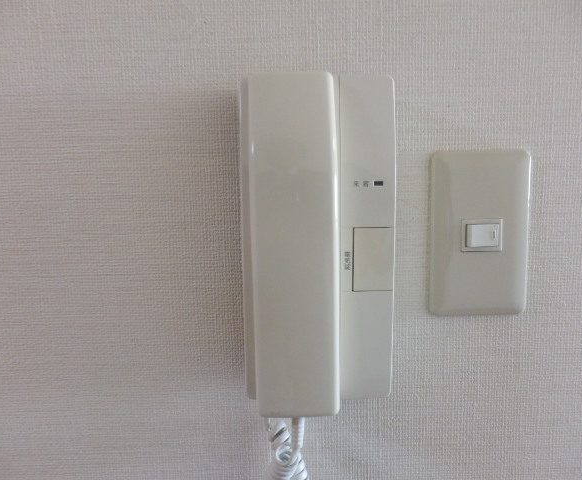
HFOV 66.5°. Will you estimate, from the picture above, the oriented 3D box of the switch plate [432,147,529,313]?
[{"bbox_3d":[0.135,-0.004,0.313,0.071,0.120,0.011,-1,6,1],"label":"switch plate"}]

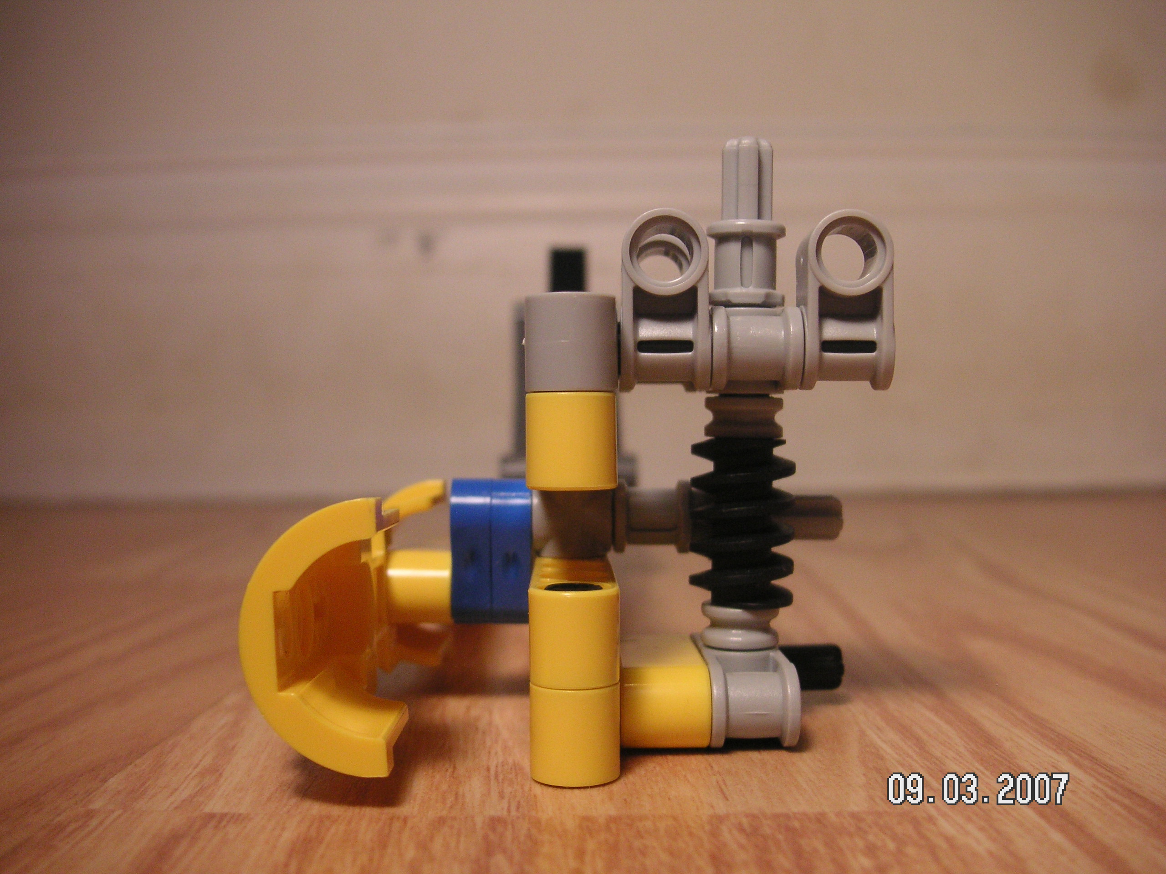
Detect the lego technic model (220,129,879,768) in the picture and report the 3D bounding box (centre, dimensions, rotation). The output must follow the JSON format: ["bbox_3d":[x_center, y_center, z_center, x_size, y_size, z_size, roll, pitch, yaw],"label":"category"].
[{"bbox_3d":[-0.001,0.001,0.131,0.059,0.058,0.058,0,0,0],"label":"lego technic model"}]

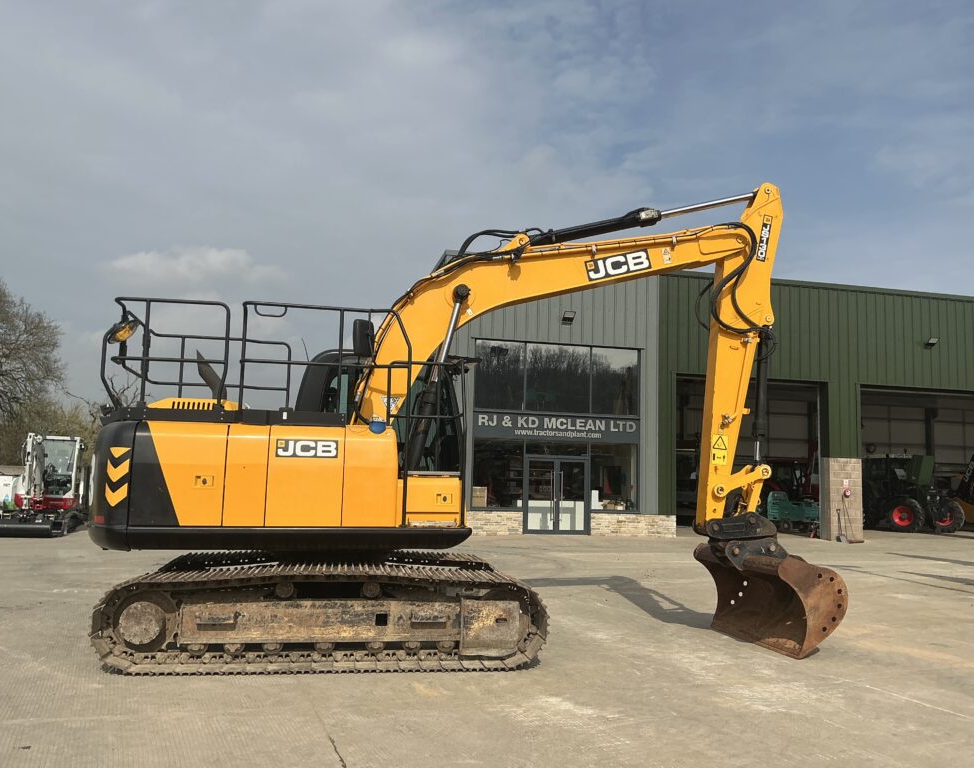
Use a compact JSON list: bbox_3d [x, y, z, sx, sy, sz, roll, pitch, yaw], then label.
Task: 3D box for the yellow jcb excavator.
[{"bbox_3d":[-0.026,0.126,8.584,7.130,4.930,2.600,2,-6,-8],"label":"yellow jcb excavator"}]

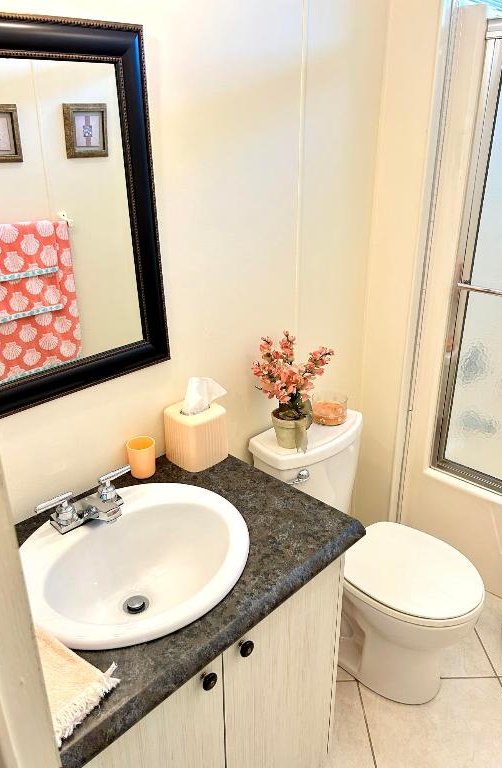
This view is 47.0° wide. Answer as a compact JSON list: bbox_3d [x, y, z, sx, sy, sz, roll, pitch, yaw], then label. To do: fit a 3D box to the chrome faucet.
[{"bbox_3d":[-0.329,0.262,1.242,0.150,0.070,0.235,19,30,39],"label":"chrome faucet"}]

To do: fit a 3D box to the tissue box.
[{"bbox_3d":[-0.143,0.130,1.504,0.122,0.135,0.123,19,30,39],"label":"tissue box"}]

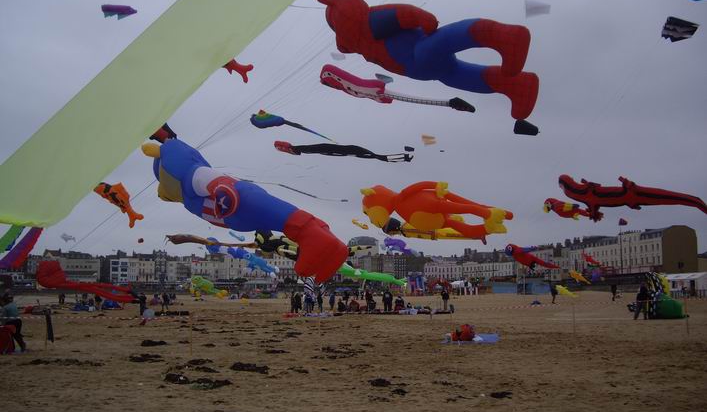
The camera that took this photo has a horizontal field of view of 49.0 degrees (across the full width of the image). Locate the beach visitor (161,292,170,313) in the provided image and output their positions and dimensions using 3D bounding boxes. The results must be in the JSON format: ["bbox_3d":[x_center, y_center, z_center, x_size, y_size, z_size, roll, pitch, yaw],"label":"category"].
[{"bbox_3d":[-15.626,7.996,64.500,0.550,1.680,0.400,0,-6,0],"label":"beach visitor"}]

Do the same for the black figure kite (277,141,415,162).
[{"bbox_3d":[-0.593,-3.171,46.000,8.200,1.100,1.500,4,-6,0],"label":"black figure kite"}]

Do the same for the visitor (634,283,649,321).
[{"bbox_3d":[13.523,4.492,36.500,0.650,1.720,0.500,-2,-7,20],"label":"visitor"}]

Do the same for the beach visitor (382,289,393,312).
[{"bbox_3d":[2.738,7.635,62.500,0.600,1.740,0.400,0,-6,0],"label":"beach visitor"}]

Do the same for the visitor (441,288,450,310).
[{"bbox_3d":[7.528,7.692,63.500,0.550,1.680,0.400,-1,-6,10],"label":"visitor"}]

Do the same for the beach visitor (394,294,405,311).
[{"bbox_3d":[3.705,7.772,62.500,0.650,1.350,0.600,0,-6,0],"label":"beach visitor"}]

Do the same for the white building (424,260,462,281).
[{"bbox_3d":[43.492,31.169,375.000,18.000,10.500,10.000,-1,-6,10],"label":"white building"}]

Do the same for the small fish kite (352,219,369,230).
[{"bbox_3d":[0.722,1.907,80.000,1.800,0.600,0.600,28,-5,3],"label":"small fish kite"}]

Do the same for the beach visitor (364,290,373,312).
[{"bbox_3d":[1.208,7.611,62.500,0.450,1.700,0.550,0,-6,0],"label":"beach visitor"}]

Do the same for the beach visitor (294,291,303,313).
[{"bbox_3d":[-4.323,7.562,61.000,0.550,1.700,0.420,0,-6,0],"label":"beach visitor"}]

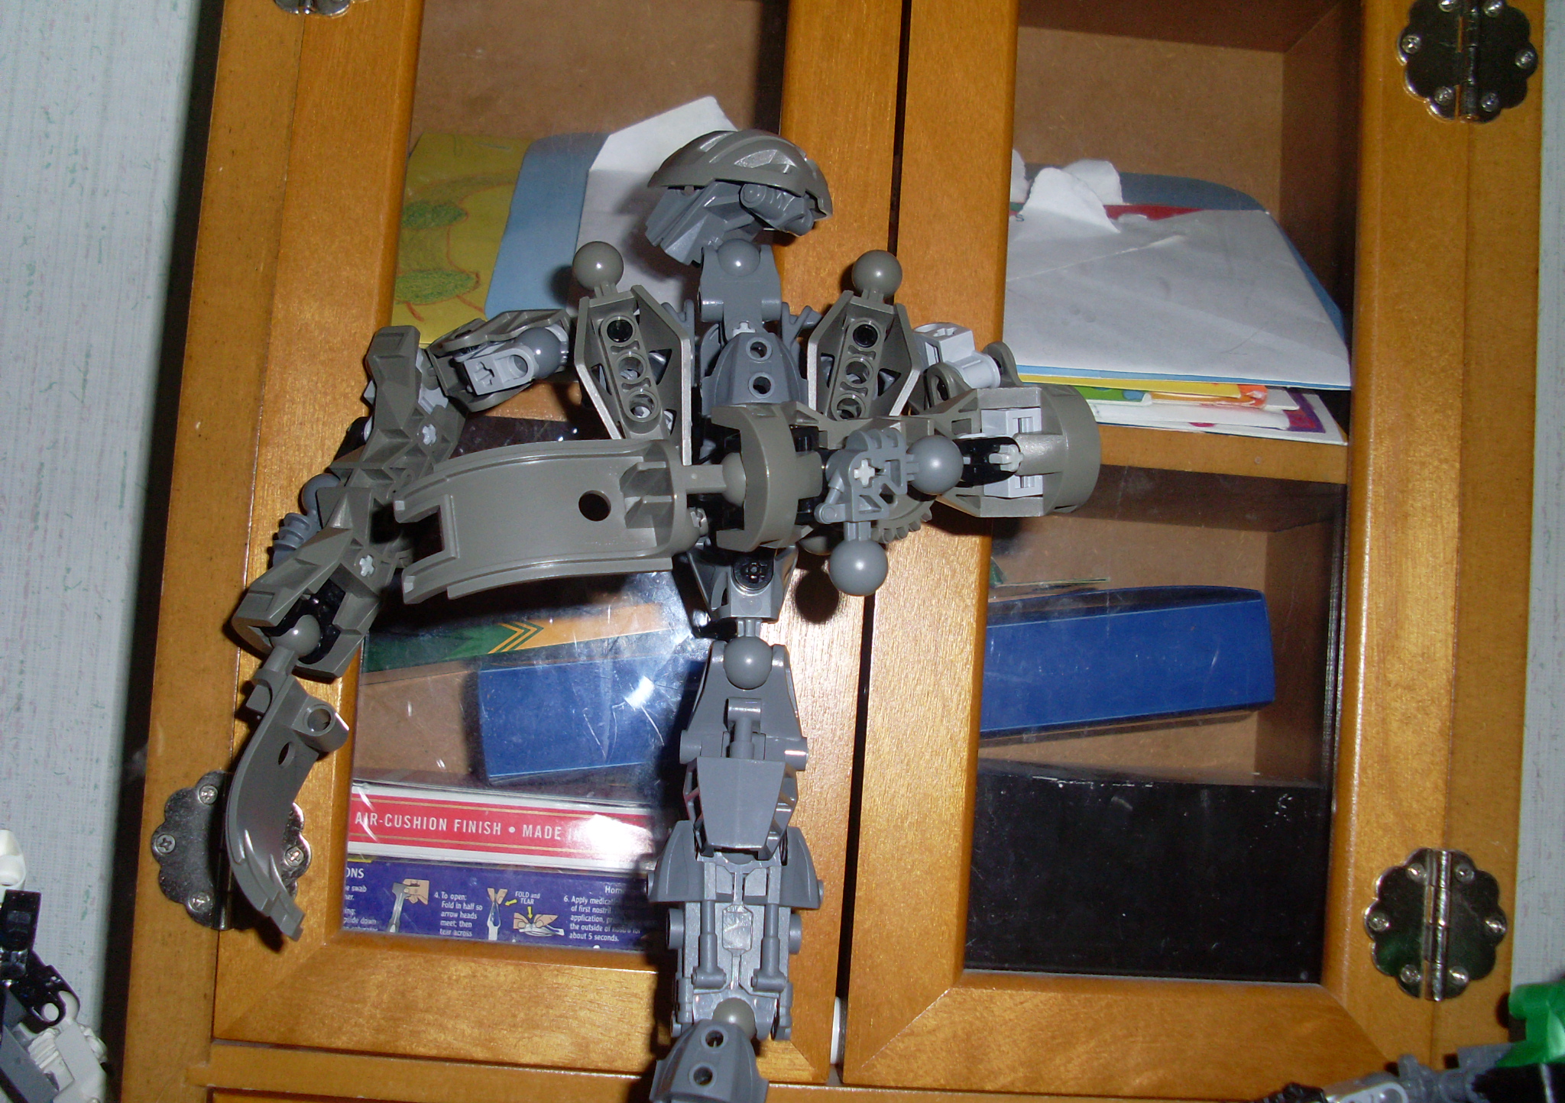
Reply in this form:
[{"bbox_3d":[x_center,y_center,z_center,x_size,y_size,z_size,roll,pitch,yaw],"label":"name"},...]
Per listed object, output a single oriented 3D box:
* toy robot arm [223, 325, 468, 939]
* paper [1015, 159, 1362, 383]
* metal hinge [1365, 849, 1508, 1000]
[{"bbox_3d":[-0.090,0.017,0.347,0.046,0.122,0.038,5,-4,-2],"label":"toy robot arm"},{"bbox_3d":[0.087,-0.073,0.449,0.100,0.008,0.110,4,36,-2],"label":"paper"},{"bbox_3d":[0.146,0.083,0.383,0.034,0.034,0.004,4,-4,-2],"label":"metal hinge"}]

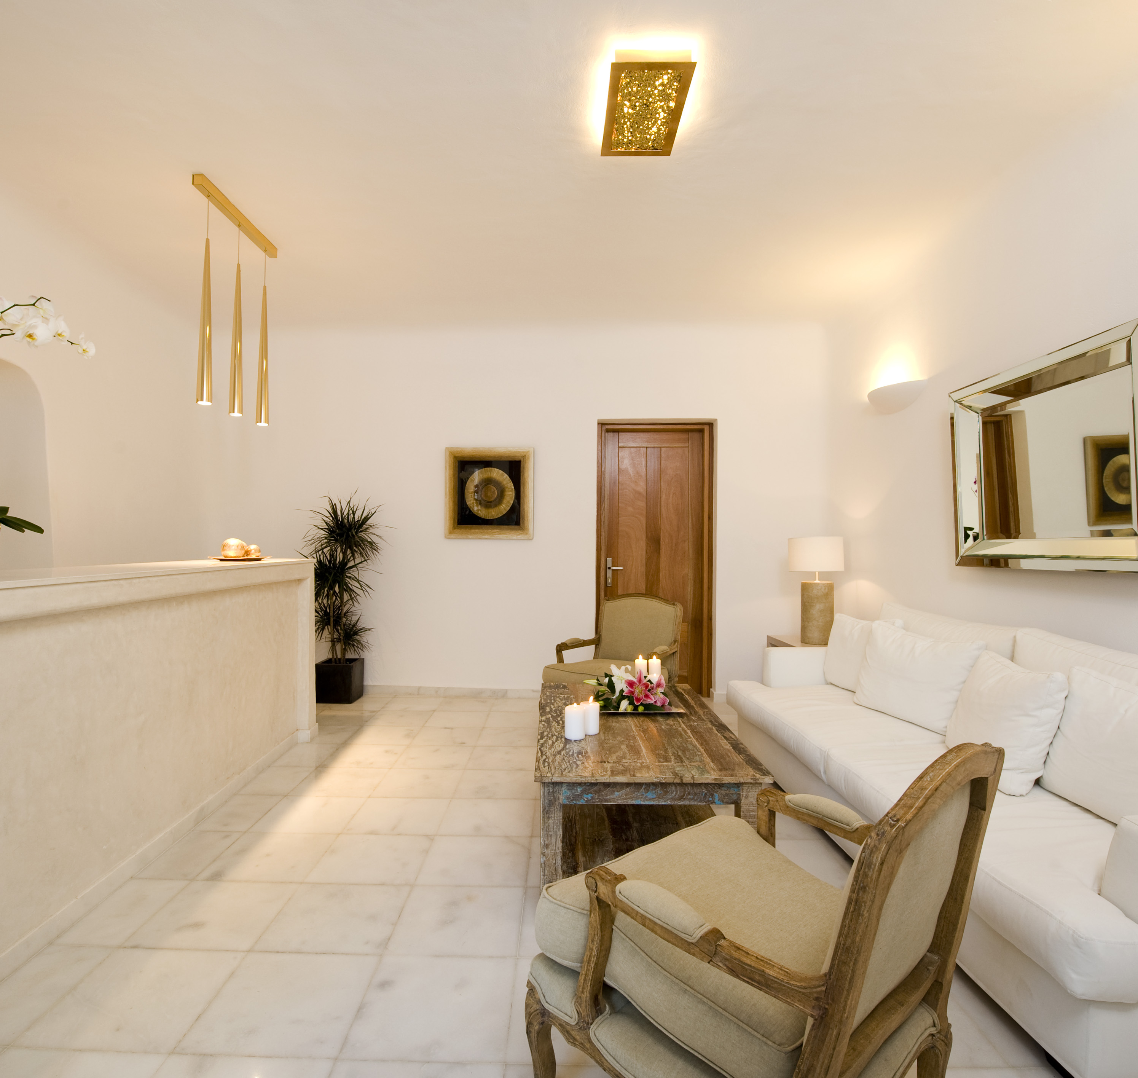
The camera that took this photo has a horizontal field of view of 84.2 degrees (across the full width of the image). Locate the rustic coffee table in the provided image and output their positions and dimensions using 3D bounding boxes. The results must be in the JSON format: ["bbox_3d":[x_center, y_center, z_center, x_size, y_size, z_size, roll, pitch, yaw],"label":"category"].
[{"bbox_3d":[0.272,1.030,2.790,0.810,0.460,1.360,1,0,-2],"label":"rustic coffee table"}]

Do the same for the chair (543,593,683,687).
[{"bbox_3d":[0.289,0.784,3.741,0.640,0.910,0.730,1,0,30],"label":"chair"}]

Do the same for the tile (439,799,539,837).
[{"bbox_3d":[-0.350,1.234,2.772,0.393,0.015,0.369,1,0,0],"label":"tile"}]

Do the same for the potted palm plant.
[{"bbox_3d":[-1.690,0.420,4.636,0.620,1.550,0.560,1,0,0],"label":"potted palm plant"}]

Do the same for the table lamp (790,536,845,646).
[{"bbox_3d":[1.742,0.356,4.420,0.365,0.723,0.365,1,0,0],"label":"table lamp"}]

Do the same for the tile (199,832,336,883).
[{"bbox_3d":[-1.171,1.253,2.471,0.400,0.020,0.390,1,0,0],"label":"tile"}]

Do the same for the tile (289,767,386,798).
[{"bbox_3d":[-1.136,1.216,3.139,0.393,0.015,0.369,1,0,0],"label":"tile"}]

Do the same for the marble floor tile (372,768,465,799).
[{"bbox_3d":[-0.743,1.225,3.140,0.393,0.015,0.369,1,0,0],"label":"marble floor tile"}]

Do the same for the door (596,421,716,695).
[{"bbox_3d":[0.672,0.162,5.022,0.920,2.170,0.090,1,0,0],"label":"door"}]

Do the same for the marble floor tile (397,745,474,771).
[{"bbox_3d":[-0.769,1.266,3.630,0.400,0.020,0.390,1,0,0],"label":"marble floor tile"}]

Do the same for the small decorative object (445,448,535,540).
[{"bbox_3d":[-0.620,-0.358,4.910,0.680,0.705,0.060,1,0,0],"label":"small decorative object"}]

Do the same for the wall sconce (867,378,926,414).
[{"bbox_3d":[1.975,-0.839,3.865,0.180,0.135,0.490,1,0,0],"label":"wall sconce"}]

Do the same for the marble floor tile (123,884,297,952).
[{"bbox_3d":[-1.157,1.242,2.078,0.400,0.015,0.385,1,0,0],"label":"marble floor tile"}]

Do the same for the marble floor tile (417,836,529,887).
[{"bbox_3d":[-0.358,1.256,2.452,0.400,0.015,0.385,1,0,0],"label":"marble floor tile"}]

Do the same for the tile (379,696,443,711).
[{"bbox_3d":[-1.174,1.267,4.812,0.400,0.020,0.400,1,0,0],"label":"tile"}]

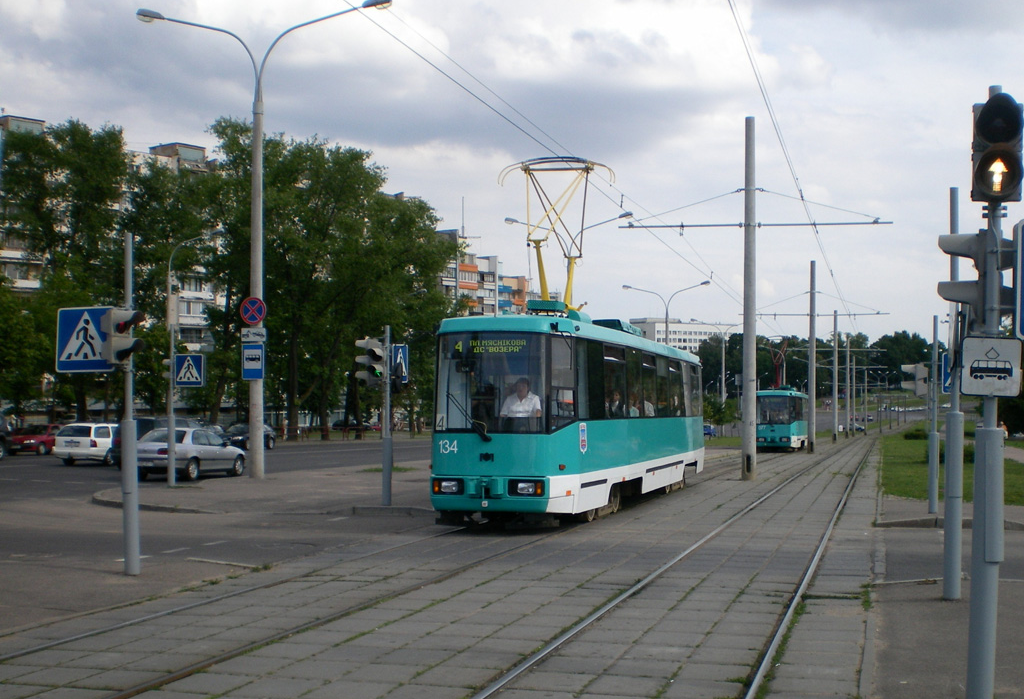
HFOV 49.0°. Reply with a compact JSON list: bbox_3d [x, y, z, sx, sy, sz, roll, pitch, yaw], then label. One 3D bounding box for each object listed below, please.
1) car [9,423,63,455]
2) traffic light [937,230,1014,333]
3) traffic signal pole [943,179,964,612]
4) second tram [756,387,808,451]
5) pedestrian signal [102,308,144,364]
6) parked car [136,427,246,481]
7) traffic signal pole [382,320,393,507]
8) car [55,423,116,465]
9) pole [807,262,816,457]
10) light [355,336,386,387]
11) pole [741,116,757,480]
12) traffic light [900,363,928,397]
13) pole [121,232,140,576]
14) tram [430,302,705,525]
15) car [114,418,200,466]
[{"bbox_3d":[-22.500,4.300,53.900,1.690,1.390,4.200,0,-3,11],"label":"car"},{"bbox_3d":[2.826,-0.420,6.850,0.450,0.590,0.270,-1,-2,18],"label":"traffic light"},{"bbox_3d":[3.937,0.379,10.020,0.170,3.668,0.170,0,-2,18],"label":"traffic signal pole"},{"bbox_3d":[15.134,3.906,62.281,2.500,3.250,14.700,-1,-4,18],"label":"second tram"},{"bbox_3d":[-4.353,-0.151,12.600,0.380,0.600,0.280,0,-1,18],"label":"pedestrian signal"},{"bbox_3d":[-9.500,3.050,33.100,1.780,1.450,4.750,0,-3,14],"label":"parked car"},{"bbox_3d":[-2.328,1.240,21.064,0.170,3.385,0.170,-1,-2,18],"label":"traffic signal pole"},{"bbox_3d":[-14.650,3.430,40.700,1.720,1.430,4.400,0,-3,12],"label":"car"},{"bbox_3d":[15.800,0.420,59.200,0.380,10.100,0.380,0,-1,0],"label":"pole"},{"bbox_3d":[-2.605,0.230,20.700,0.480,0.900,0.290,-1,-2,18],"label":"light"},{"bbox_3d":[6.433,-1.435,30.386,0.370,9.806,0.370,0,-2,18],"label":"pole"},{"bbox_3d":[7.015,0.540,19.600,0.480,0.600,0.280,-1,-2,18],"label":"traffic light"},{"bbox_3d":[-4.131,0.568,12.170,0.175,3.687,0.175,-2,-2,18],"label":"pole"},{"bbox_3d":[1.950,1.330,23.330,2.500,3.550,14.600,-1,-3,18],"label":"tram"},{"bbox_3d":[-11.950,3.280,39.500,1.800,1.710,4.600,0,-3,14],"label":"car"}]

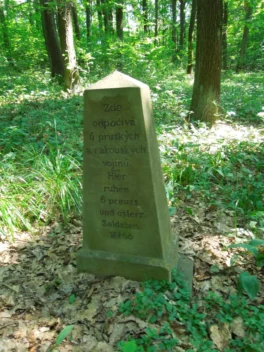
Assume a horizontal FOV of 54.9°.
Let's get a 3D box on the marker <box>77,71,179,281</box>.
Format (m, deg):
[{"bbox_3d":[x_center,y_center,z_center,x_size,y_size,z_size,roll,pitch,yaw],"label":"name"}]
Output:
[{"bbox_3d":[-0.042,-0.005,1.414,0.540,1.080,0.365,2,19,16],"label":"marker"}]

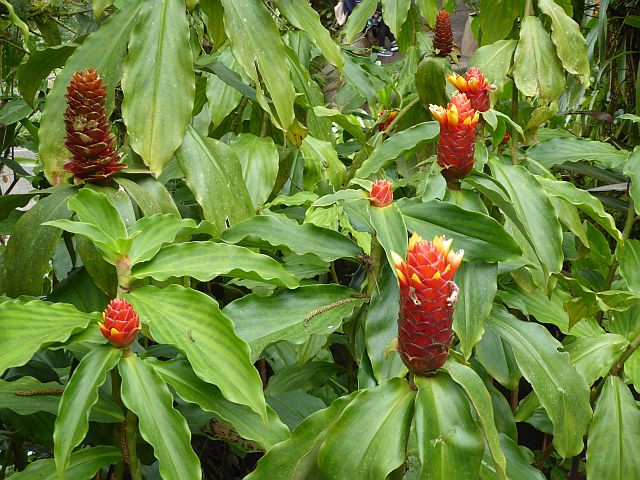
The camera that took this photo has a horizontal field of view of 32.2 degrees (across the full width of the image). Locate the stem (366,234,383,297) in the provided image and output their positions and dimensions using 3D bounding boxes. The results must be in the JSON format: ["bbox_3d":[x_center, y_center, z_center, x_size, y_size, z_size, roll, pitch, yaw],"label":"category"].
[{"bbox_3d":[0.080,0.037,1.620,0.019,0.092,0.019,0,15,0],"label":"stem"}]

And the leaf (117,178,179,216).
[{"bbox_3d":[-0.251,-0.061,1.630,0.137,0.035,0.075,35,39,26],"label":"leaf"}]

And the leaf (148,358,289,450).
[{"bbox_3d":[-0.121,0.192,1.345,0.186,0.035,0.060,29,36,3],"label":"leaf"}]

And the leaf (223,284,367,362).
[{"bbox_3d":[-0.038,0.125,1.660,0.220,0.040,0.095,-20,51,-33],"label":"leaf"}]

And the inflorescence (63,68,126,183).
[{"bbox_3d":[-0.293,-0.150,1.450,0.075,0.148,0.075,-6,15,2],"label":"inflorescence"}]

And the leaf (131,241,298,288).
[{"bbox_3d":[-0.115,0.028,1.210,0.185,0.040,0.070,2,29,15],"label":"leaf"}]

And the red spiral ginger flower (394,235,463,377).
[{"bbox_3d":[0.121,0.073,1.250,0.077,0.150,0.077,3,17,-1],"label":"red spiral ginger flower"}]

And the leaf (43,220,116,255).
[{"bbox_3d":[-0.308,-0.003,1.420,0.100,0.025,0.045,20,41,0],"label":"leaf"}]

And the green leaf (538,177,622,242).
[{"bbox_3d":[0.432,-0.052,1.840,0.161,0.040,0.065,41,25,30],"label":"green leaf"}]

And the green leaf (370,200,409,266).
[{"bbox_3d":[0.090,-0.006,1.430,0.050,0.025,0.115,-8,43,-6],"label":"green leaf"}]

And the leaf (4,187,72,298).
[{"bbox_3d":[-0.406,0.009,1.600,0.070,0.178,0.050,8,-20,13],"label":"leaf"}]

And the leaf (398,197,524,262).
[{"bbox_3d":[0.192,-0.016,1.550,0.192,0.038,0.072,22,41,31],"label":"leaf"}]

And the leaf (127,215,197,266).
[{"bbox_3d":[-0.202,0.001,1.410,0.102,0.030,0.050,-32,53,11],"label":"leaf"}]

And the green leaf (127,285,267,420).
[{"bbox_3d":[-0.127,0.114,1.170,0.075,0.040,0.225,-30,55,-34],"label":"green leaf"}]

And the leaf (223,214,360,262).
[{"bbox_3d":[-0.043,-0.002,1.720,0.215,0.040,0.075,6,40,-11],"label":"leaf"}]

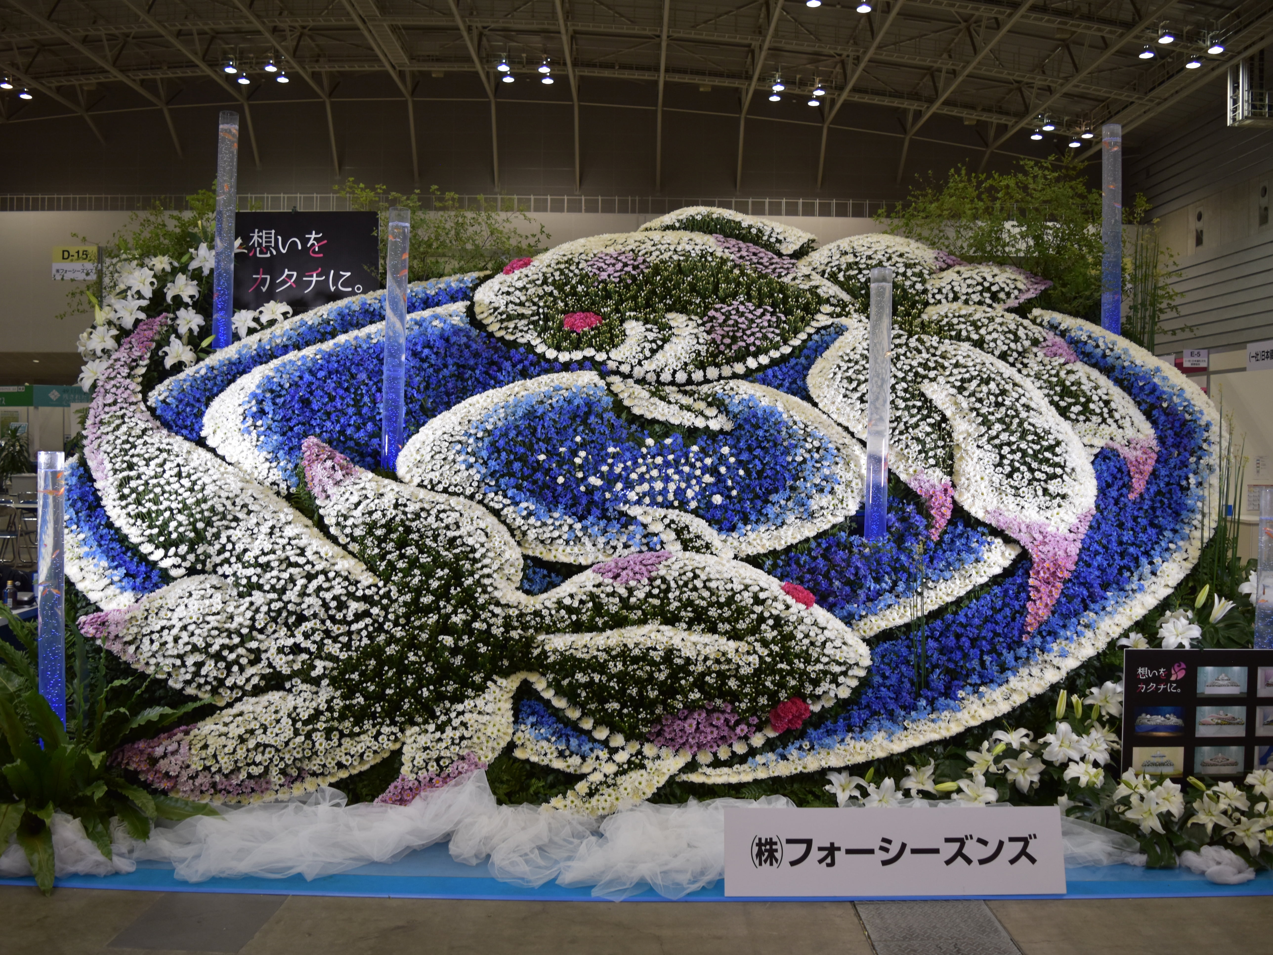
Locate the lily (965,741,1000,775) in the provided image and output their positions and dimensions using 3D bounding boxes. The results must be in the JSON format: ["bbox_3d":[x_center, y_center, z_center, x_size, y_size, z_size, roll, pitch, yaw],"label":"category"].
[{"bbox_3d":[1.431,1.161,3.800,0.145,0.140,0.120,1,2,24],"label":"lily"}]

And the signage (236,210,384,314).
[{"bbox_3d":[-1.870,-1.209,5.200,0.835,0.590,0.013,1,2,-1],"label":"signage"}]

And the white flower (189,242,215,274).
[{"bbox_3d":[-2.252,-1.140,4.780,0.165,0.168,0.100,0,2,-6],"label":"white flower"}]

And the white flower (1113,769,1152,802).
[{"bbox_3d":[1.952,1.216,3.620,0.158,0.140,0.100,1,2,11],"label":"white flower"}]

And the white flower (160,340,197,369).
[{"bbox_3d":[-2.292,-0.620,4.600,0.185,0.160,0.110,0,2,-9],"label":"white flower"}]

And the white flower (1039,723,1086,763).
[{"bbox_3d":[1.726,1.075,3.720,0.187,0.172,0.100,1,2,11],"label":"white flower"}]

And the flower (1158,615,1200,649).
[{"bbox_3d":[2.272,0.656,3.850,0.175,0.150,0.110,1,1,17],"label":"flower"}]

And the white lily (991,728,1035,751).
[{"bbox_3d":[1.576,1.093,3.850,0.180,0.100,0.150,0,2,6],"label":"white lily"}]

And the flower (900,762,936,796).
[{"bbox_3d":[1.106,1.182,3.600,0.152,0.148,0.110,1,1,9],"label":"flower"}]

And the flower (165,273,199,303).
[{"bbox_3d":[-2.398,-1.000,4.850,0.184,0.168,0.110,1,1,-11],"label":"flower"}]

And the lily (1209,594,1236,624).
[{"bbox_3d":[2.453,0.552,3.850,0.115,0.128,0.105,-1,2,-37],"label":"lily"}]

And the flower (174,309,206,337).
[{"bbox_3d":[-2.326,-0.813,4.800,0.161,0.145,0.100,1,1,-11],"label":"flower"}]

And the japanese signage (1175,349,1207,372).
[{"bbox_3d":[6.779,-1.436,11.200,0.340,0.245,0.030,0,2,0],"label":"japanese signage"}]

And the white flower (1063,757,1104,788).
[{"bbox_3d":[1.801,1.189,3.700,0.165,0.130,0.120,0,2,11],"label":"white flower"}]

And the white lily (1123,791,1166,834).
[{"bbox_3d":[1.926,1.269,3.480,0.166,0.162,0.110,1,1,17],"label":"white lily"}]

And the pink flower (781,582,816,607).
[{"bbox_3d":[0.688,0.498,3.900,0.145,0.110,0.110,0,2,-6],"label":"pink flower"}]

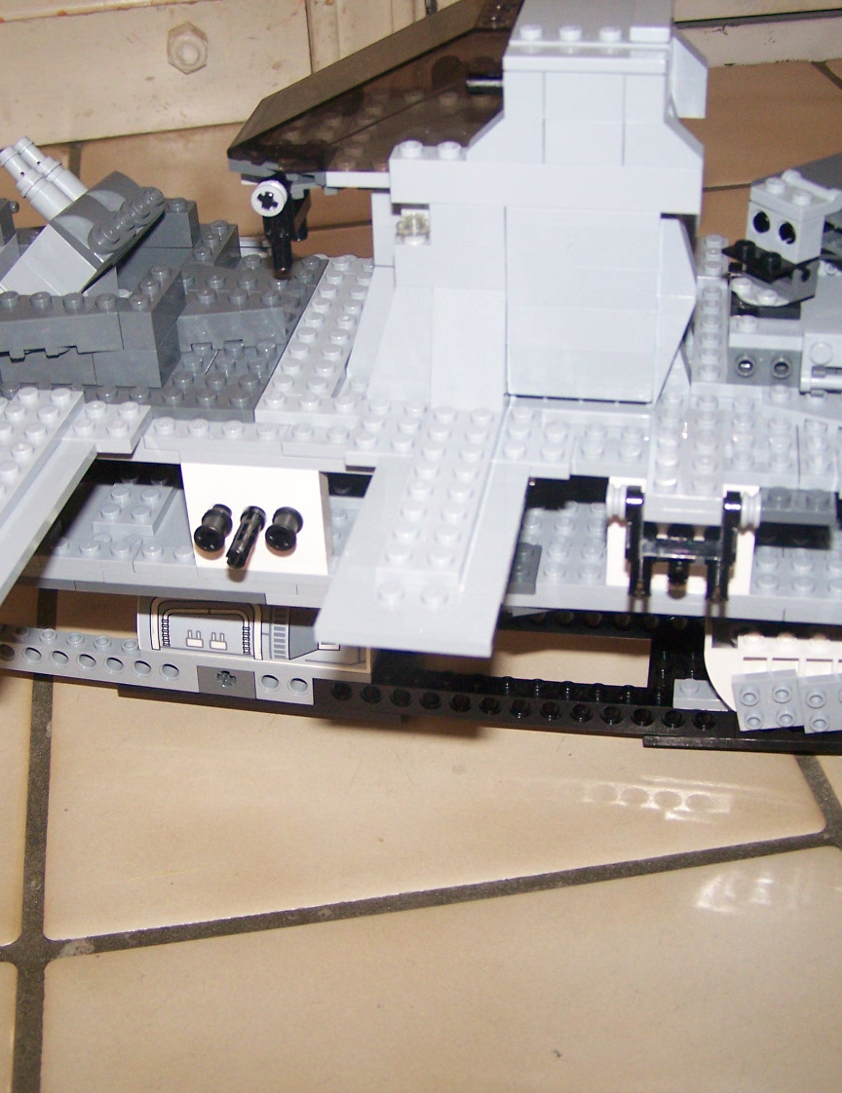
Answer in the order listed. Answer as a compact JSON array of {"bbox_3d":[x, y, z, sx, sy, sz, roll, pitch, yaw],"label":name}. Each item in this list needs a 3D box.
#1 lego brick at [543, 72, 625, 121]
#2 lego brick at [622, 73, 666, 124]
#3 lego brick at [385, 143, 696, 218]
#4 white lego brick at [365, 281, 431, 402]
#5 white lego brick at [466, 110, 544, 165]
[{"bbox_3d":[0.033,-0.090,0.317,0.016,0.010,0.008,4,36,9],"label":"lego brick"},{"bbox_3d":[0.045,-0.091,0.318,0.008,0.010,0.008,4,36,9],"label":"lego brick"},{"bbox_3d":[0.026,-0.076,0.329,0.064,0.010,0.008,4,36,9],"label":"lego brick"},{"bbox_3d":[-0.004,-0.047,0.357,0.016,0.029,0.009,4,36,9],"label":"white lego brick"},{"bbox_3d":[0.017,-0.084,0.325,0.016,0.010,0.008,4,36,9],"label":"white lego brick"}]

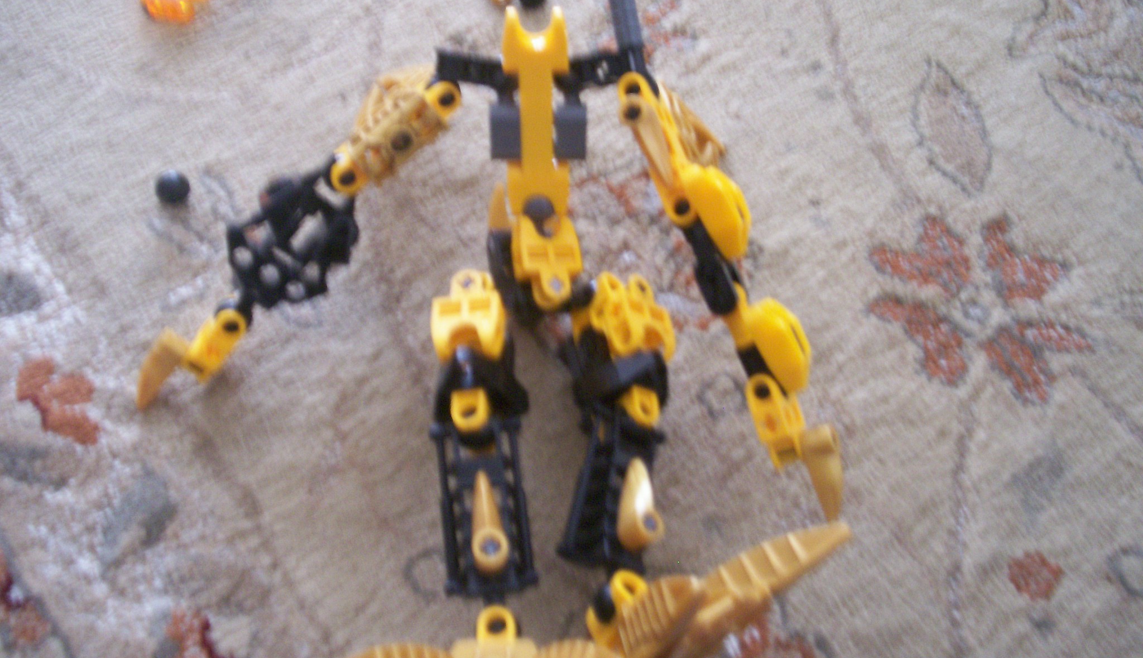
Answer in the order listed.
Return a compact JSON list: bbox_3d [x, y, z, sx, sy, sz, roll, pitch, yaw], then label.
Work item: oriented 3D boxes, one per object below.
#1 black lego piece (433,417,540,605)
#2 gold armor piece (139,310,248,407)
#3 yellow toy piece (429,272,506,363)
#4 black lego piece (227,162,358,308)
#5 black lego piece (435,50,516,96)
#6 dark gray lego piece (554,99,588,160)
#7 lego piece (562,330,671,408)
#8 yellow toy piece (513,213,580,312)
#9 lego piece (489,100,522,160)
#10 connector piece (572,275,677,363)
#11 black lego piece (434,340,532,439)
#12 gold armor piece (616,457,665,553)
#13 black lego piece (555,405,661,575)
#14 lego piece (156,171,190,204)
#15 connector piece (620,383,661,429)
[{"bbox_3d":[-0.020,0.041,0.271,0.021,0.015,0.041,-7,57,-4],"label":"black lego piece"},{"bbox_3d":[-0.096,0.007,0.301,0.021,0.012,0.025,7,57,4],"label":"gold armor piece"},{"bbox_3d":[-0.026,-0.003,0.298,0.017,0.015,0.021,-7,57,-5],"label":"yellow toy piece"},{"bbox_3d":[-0.073,-0.024,0.312,0.029,0.013,0.044,39,80,6],"label":"black lego piece"},{"bbox_3d":[-0.027,-0.073,0.338,0.024,0.009,0.010,5,63,3],"label":"black lego piece"},{"bbox_3d":[0.000,-0.054,0.324,0.009,0.009,0.015,0,57,0],"label":"dark gray lego piece"},{"bbox_3d":[0.010,0.010,0.280,0.020,0.015,0.018,5,76,-33],"label":"lego piece"},{"bbox_3d":[-0.006,-0.017,0.310,0.015,0.013,0.025,-2,79,-12],"label":"yellow toy piece"},{"bbox_3d":[-0.018,-0.054,0.324,0.009,0.009,0.015,0,57,0],"label":"lego piece"},{"bbox_3d":[0.013,-0.003,0.290,0.015,0.015,0.022,-12,86,-41],"label":"connector piece"},{"bbox_3d":[-0.022,0.015,0.291,0.021,0.018,0.022,-7,57,-4],"label":"black lego piece"},{"bbox_3d":[0.014,0.039,0.257,0.009,0.010,0.022,21,57,-23],"label":"gold armor piece"},{"bbox_3d":[0.009,0.037,0.271,0.018,0.013,0.041,22,62,-23],"label":"black lego piece"},{"bbox_3d":[-0.118,-0.042,0.353,0.010,0.010,0.010,0,57,0],"label":"lego piece"},{"bbox_3d":[0.016,0.018,0.272,0.009,0.009,0.011,-4,76,-33],"label":"connector piece"}]

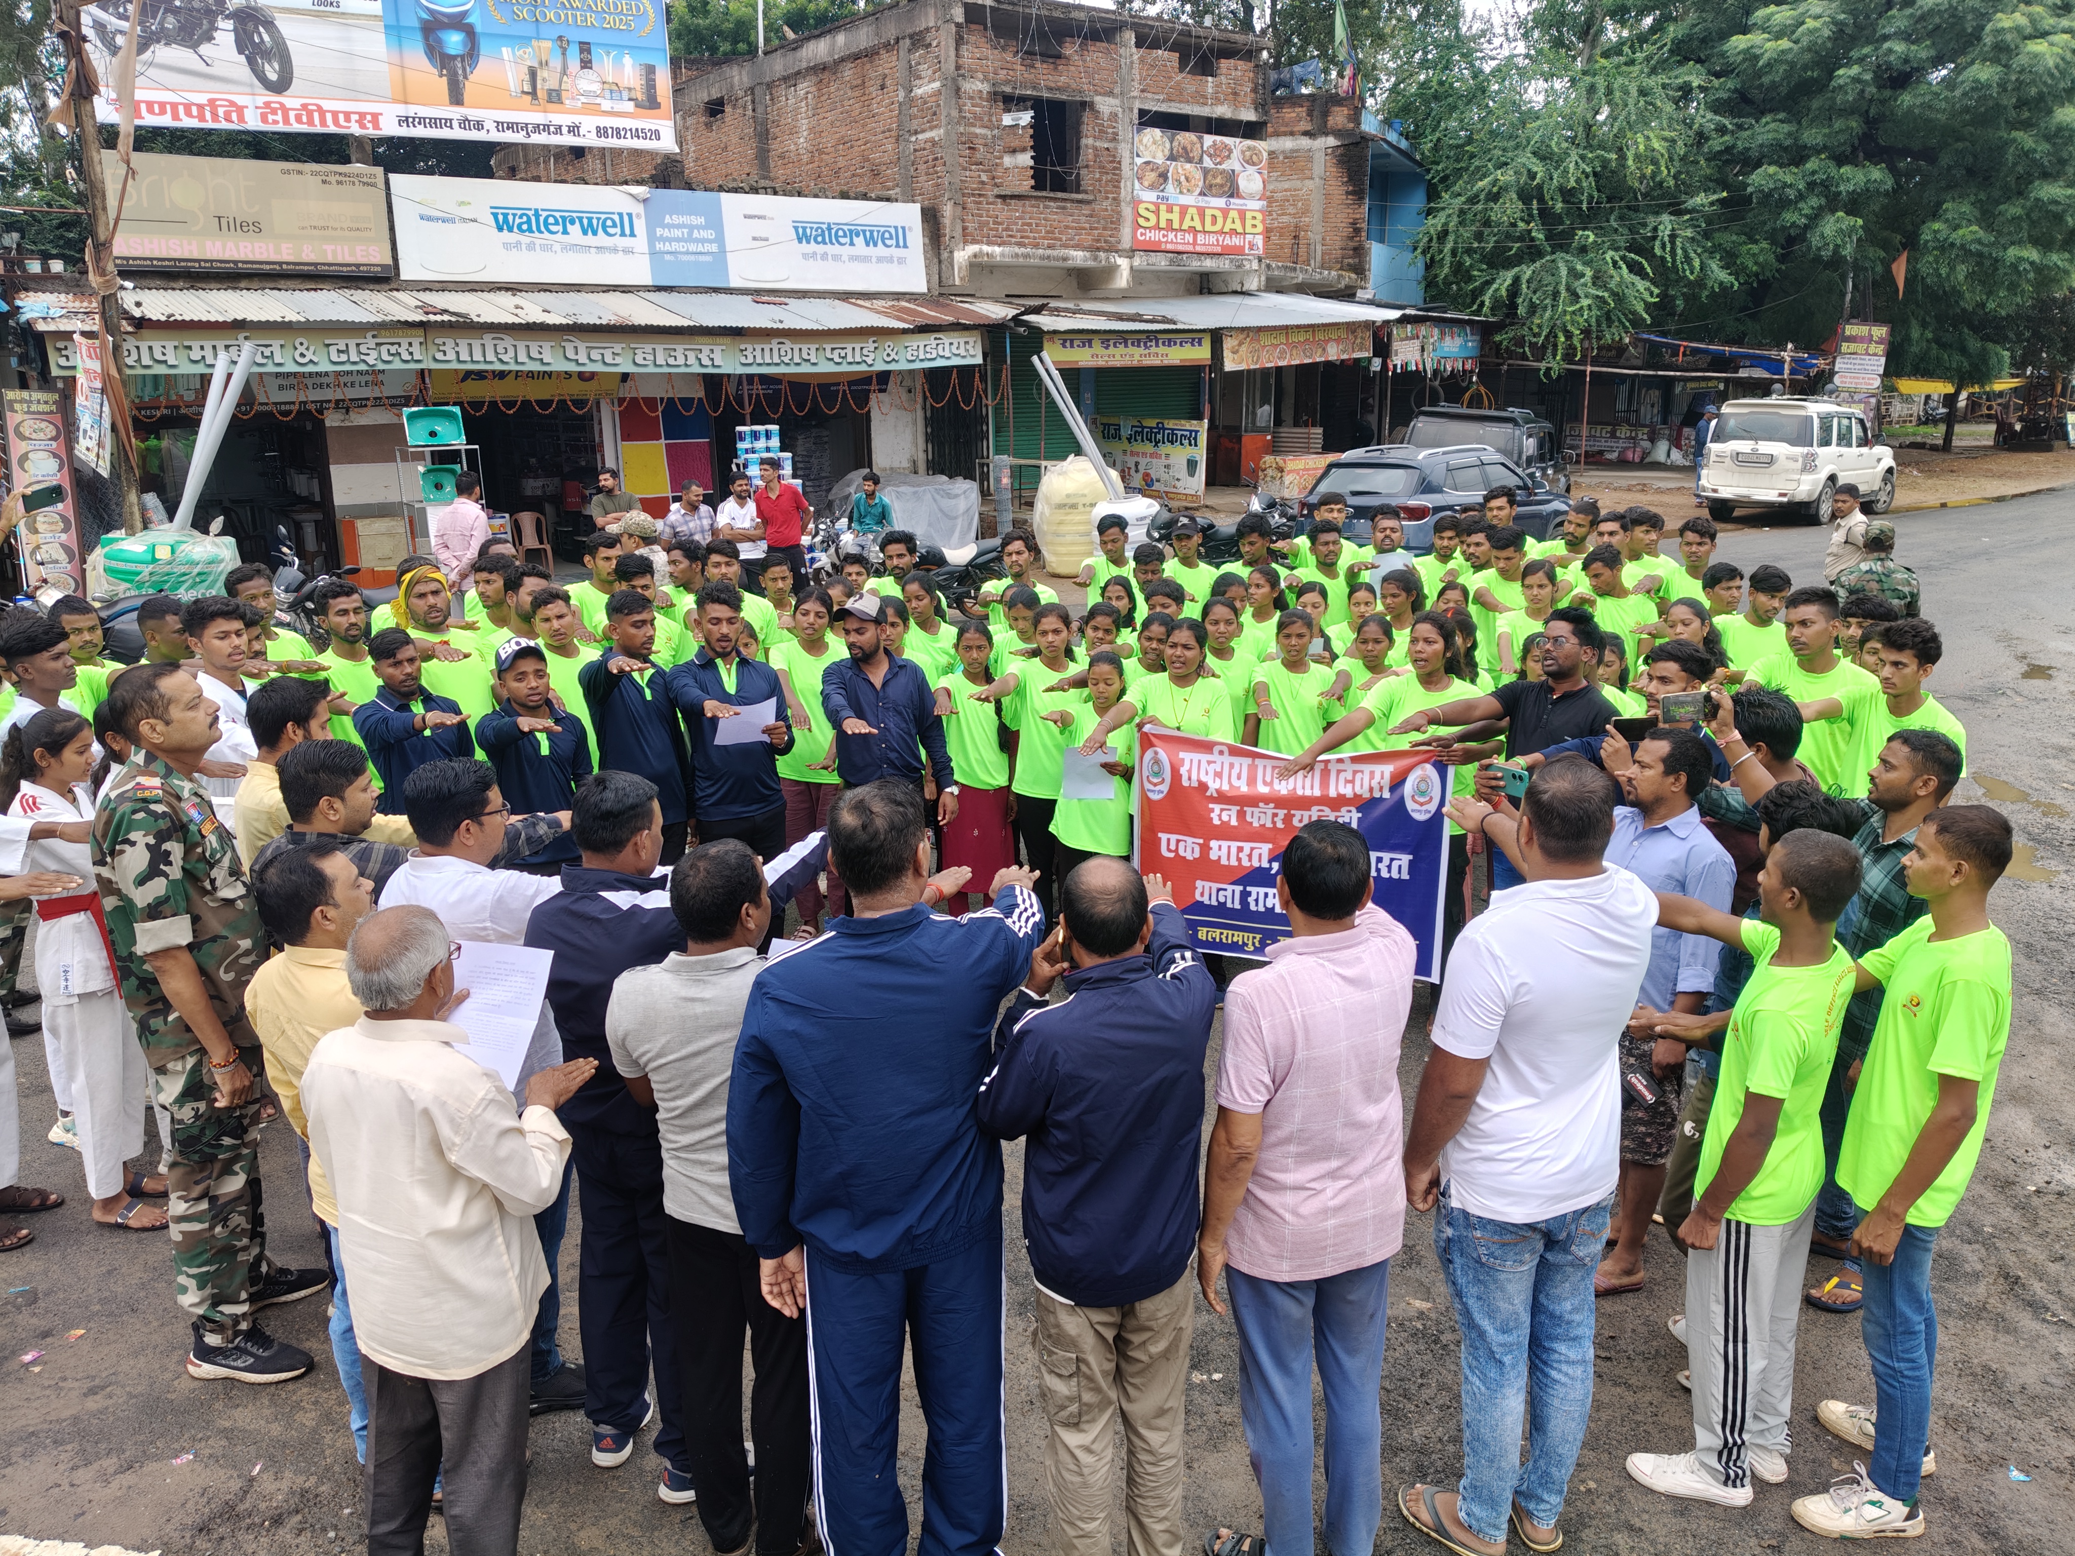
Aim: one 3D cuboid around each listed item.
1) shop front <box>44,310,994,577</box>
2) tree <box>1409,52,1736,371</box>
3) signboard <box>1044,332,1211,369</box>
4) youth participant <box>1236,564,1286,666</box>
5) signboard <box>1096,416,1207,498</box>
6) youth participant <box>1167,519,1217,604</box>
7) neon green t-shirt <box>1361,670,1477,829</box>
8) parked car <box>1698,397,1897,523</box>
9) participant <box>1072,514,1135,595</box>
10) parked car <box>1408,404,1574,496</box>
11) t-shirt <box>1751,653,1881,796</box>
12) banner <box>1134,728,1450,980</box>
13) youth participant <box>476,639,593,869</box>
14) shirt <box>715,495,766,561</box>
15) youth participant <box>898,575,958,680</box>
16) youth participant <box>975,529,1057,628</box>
[{"bbox_3d":[-5.400,-4.050,18.900,10.900,3.100,1.800,-10,17,-32],"label":"shop front"},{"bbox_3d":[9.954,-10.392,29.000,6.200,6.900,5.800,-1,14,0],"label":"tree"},{"bbox_3d":[1.363,-6.371,23.200,3.000,0.520,0.100,-10,17,-32],"label":"signboard"},{"bbox_3d":[1.159,-0.321,8.094,0.460,1.540,0.420,3,15,16],"label":"youth participant"},{"bbox_3d":[1.666,-4.819,23.576,2.100,1.200,0.060,10,19,34],"label":"signboard"},{"bbox_3d":[0.884,-0.636,8.928,0.520,1.660,0.480,0,14,5],"label":"youth participant"},{"bbox_3d":[1.489,-0.094,6.175,0.500,0.650,0.380,5,17,19],"label":"neon green t-shirt"},{"bbox_3d":[12.980,-5.420,26.330,4.450,1.950,1.840,-14,21,-43],"label":"parked car"},{"bbox_3d":[0.356,-0.608,8.677,0.480,1.690,0.580,1,16,6],"label":"participant"},{"bbox_3d":[6.680,-4.500,22.800,1.760,1.860,4.050,8,17,27],"label":"parked car"},{"bbox_3d":[2.996,-0.142,6.112,0.520,0.700,0.330,14,20,41],"label":"t-shirt"},{"bbox_3d":[0.952,0.289,6.042,1.220,0.930,0.100,5,17,20],"label":"banner"},{"bbox_3d":[-1.690,0.352,5.348,0.500,1.625,0.630,-6,17,-23],"label":"youth participant"},{"bbox_3d":[-2.722,-2.298,14.300,0.500,0.660,0.320,-6,15,-18],"label":"shirt"},{"bbox_3d":[-0.511,-0.177,7.342,0.450,1.560,0.520,2,16,10],"label":"youth participant"},{"bbox_3d":[-0.128,-0.419,8.086,0.480,1.690,0.600,3,15,8],"label":"youth participant"}]

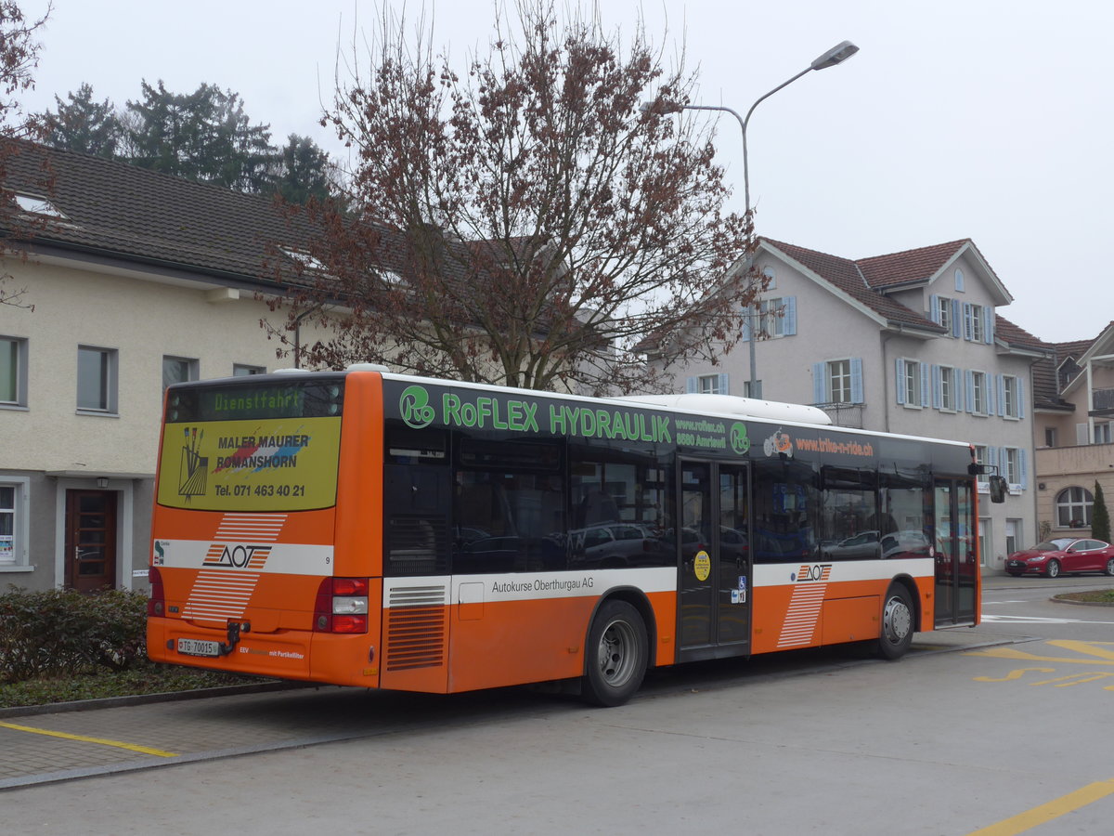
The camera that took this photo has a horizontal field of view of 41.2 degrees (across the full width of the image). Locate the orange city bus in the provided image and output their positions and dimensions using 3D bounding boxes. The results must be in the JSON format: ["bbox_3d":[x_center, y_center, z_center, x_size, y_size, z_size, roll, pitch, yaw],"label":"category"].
[{"bbox_3d":[1.212,1.294,16.405,2.530,3.050,12.050,-3,-5,38],"label":"orange city bus"}]

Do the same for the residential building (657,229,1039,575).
[{"bbox_3d":[12.133,-0.158,62.674,12.805,13.199,13.297,-5,-7,43],"label":"residential building"}]

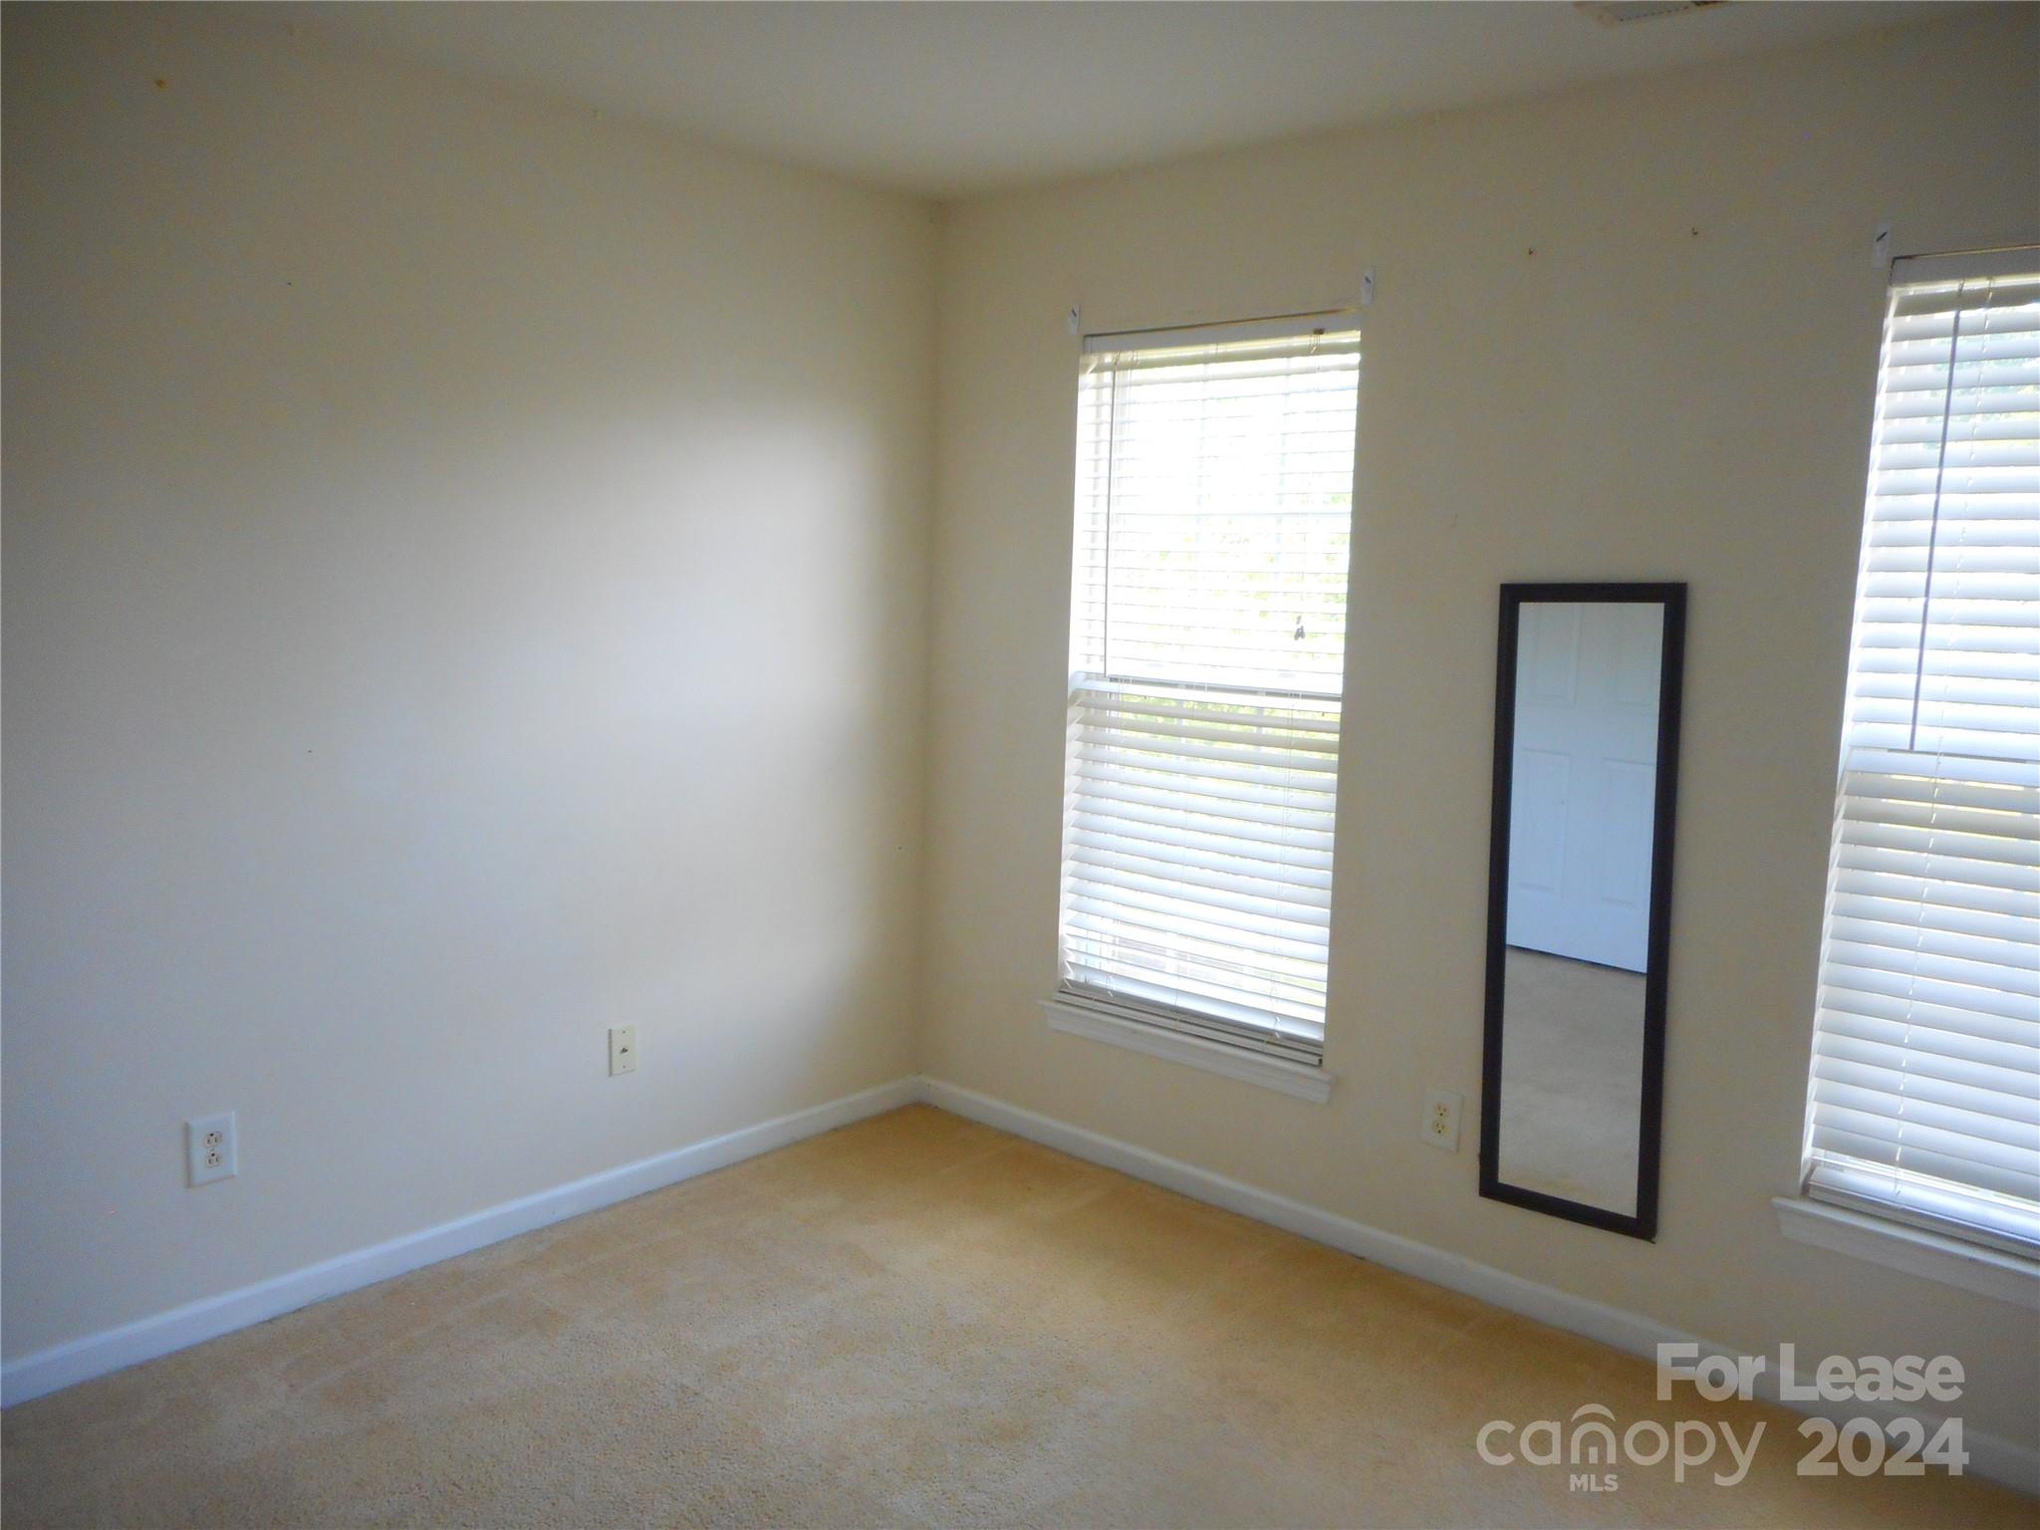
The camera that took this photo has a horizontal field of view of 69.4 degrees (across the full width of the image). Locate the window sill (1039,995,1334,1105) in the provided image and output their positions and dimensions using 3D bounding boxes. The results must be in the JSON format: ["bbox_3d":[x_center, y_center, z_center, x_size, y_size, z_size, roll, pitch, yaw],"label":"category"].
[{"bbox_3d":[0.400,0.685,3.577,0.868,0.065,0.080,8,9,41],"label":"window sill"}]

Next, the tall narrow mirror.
[{"bbox_3d":[1.096,0.279,2.897,0.354,1.263,0.022,5,7,41],"label":"tall narrow mirror"}]

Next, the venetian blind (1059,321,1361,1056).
[{"bbox_3d":[0.432,-0.178,3.493,0.760,1.668,0.060,8,9,41],"label":"venetian blind"}]

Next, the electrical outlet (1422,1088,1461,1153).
[{"bbox_3d":[0.891,0.754,3.126,0.079,0.124,0.012,8,9,41],"label":"electrical outlet"}]

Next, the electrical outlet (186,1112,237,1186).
[{"bbox_3d":[-1.492,0.714,2.728,0.012,0.124,0.079,8,9,41],"label":"electrical outlet"}]

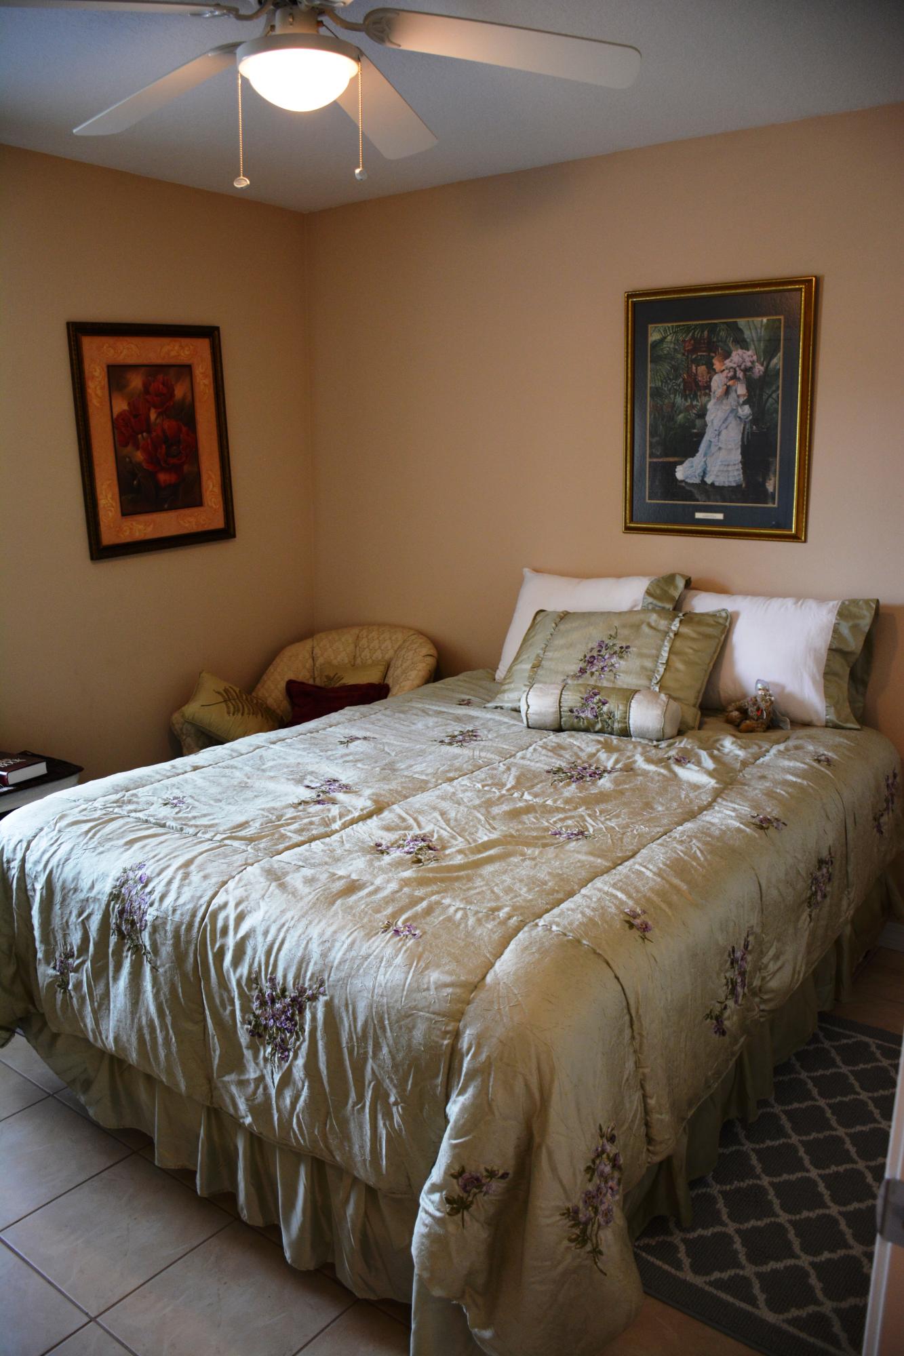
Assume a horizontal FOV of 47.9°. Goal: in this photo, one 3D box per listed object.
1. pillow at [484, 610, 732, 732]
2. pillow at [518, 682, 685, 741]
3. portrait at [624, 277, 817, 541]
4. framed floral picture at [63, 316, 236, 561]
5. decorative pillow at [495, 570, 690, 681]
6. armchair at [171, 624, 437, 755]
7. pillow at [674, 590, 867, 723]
[{"bbox_3d":[0.465,-0.042,3.025,0.650,0.370,0.140,7,-17,28],"label":"pillow"},{"bbox_3d":[0.411,0.087,2.827,0.445,0.130,0.130,6,14,25],"label":"pillow"},{"bbox_3d":[0.793,-0.802,3.076,0.595,0.740,0.030,9,16,36],"label":"portrait"},{"bbox_3d":[-1.008,-0.830,3.526,0.030,0.750,0.620,9,18,36],"label":"framed floral picture"},{"bbox_3d":[0.433,-0.132,3.318,0.650,0.400,0.160,8,-3,34],"label":"decorative pillow"},{"bbox_3d":[-0.512,0.271,3.785,0.730,0.810,0.820,8,15,32],"label":"armchair"},{"bbox_3d":[0.882,-0.062,2.993,0.650,0.400,0.160,8,-2,33],"label":"pillow"}]

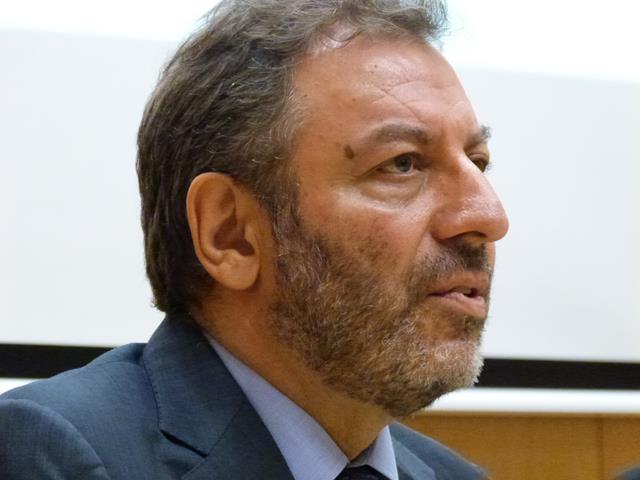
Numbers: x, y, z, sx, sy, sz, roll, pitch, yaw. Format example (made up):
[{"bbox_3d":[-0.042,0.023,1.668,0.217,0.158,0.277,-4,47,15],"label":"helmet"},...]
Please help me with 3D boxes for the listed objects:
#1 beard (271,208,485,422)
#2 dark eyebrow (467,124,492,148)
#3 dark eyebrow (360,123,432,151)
[{"bbox_3d":[0.057,0.043,2.560,0.106,0.115,0.146,-9,-5,38],"label":"beard"},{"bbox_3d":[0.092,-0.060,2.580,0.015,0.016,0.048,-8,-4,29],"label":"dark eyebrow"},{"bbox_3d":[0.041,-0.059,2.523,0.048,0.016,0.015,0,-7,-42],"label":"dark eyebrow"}]

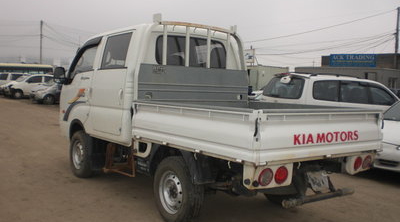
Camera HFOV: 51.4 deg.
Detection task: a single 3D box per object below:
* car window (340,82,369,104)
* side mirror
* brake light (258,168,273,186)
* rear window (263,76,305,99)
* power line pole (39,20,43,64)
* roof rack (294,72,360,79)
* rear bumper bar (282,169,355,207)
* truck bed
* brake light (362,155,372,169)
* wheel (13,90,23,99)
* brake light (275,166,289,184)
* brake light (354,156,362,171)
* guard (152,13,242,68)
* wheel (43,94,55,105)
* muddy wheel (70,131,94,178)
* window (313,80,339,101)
[{"bbox_3d":[3.450,-0.411,9.349,0.860,0.460,0.070,-1,-5,-29],"label":"car window"},{"bbox_3d":[-2.205,-0.556,6.533,0.180,0.240,0.110,0,3,-36],"label":"side mirror"},{"bbox_3d":[0.503,0.511,3.222,0.145,0.145,0.050,0,3,-37],"label":"brake light"},{"bbox_3d":[1.883,-0.509,9.360,0.100,0.460,1.300,24,-6,-29],"label":"rear window"},{"bbox_3d":[-19.997,-6.654,52.238,0.300,9.330,0.300,2,3,0],"label":"power line pole"},{"bbox_3d":[2.706,-0.786,9.565,1.650,0.110,1.000,0,3,-33],"label":"roof rack"},{"bbox_3d":[1.058,0.656,3.700,1.000,0.290,0.180,0,3,-36],"label":"rear bumper bar"},{"bbox_3d":[0.536,0.143,4.338,1.730,0.400,1.930,0,3,-37],"label":"truck bed"},{"bbox_3d":[1.641,0.508,4.078,0.145,0.145,0.050,0,3,-36],"label":"brake light"},{"bbox_3d":[-10.967,-0.974,25.000,0.620,0.620,0.200,0,3,-36],"label":"wheel"},{"bbox_3d":[0.659,0.519,3.363,0.145,0.145,0.050,0,3,-36],"label":"brake light"},{"bbox_3d":[1.501,0.499,3.976,0.145,0.145,0.050,0,3,-37],"label":"brake light"},{"bbox_3d":[-0.016,-0.838,5.174,1.460,0.600,0.090,0,3,-36],"label":"guard"},{"bbox_3d":[-8.589,-0.632,23.564,0.610,0.610,0.200,0,4,-37],"label":"wheel"},{"bbox_3d":[-1.674,0.615,6.047,0.210,0.660,0.660,0,3,-37],"label":"muddy wheel"},{"bbox_3d":[2.721,-0.435,8.949,0.760,0.430,0.070,-1,-5,-29],"label":"window"}]

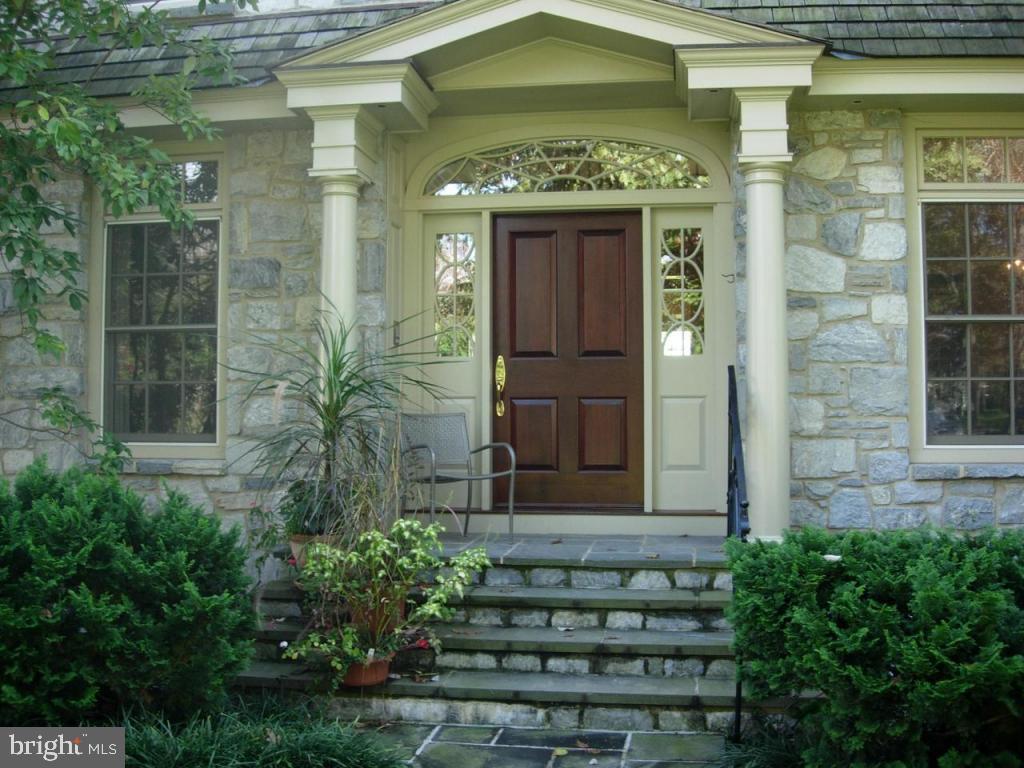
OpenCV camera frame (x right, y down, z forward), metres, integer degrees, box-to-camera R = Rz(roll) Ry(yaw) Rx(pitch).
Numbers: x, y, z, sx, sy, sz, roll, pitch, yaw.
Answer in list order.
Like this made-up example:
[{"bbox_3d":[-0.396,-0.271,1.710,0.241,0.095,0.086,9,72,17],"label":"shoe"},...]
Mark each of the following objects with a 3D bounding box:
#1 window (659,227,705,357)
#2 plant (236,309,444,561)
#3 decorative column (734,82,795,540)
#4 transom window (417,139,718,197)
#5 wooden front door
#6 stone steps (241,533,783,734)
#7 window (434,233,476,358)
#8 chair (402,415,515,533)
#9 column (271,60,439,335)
[{"bbox_3d":[1.197,-0.649,7.896,0.306,0.913,0.060,0,-2,7],"label":"window"},{"bbox_3d":[-0.978,0.360,6.369,1.040,1.518,0.950,0,-2,7],"label":"plant"},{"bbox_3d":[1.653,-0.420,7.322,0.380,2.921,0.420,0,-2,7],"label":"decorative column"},{"bbox_3d":[0.391,-1.550,8.039,2.042,0.378,0.080,0,-2,7],"label":"transom window"},{"bbox_3d":[0.396,-0.174,7.980,1.074,2.108,0.060,0,-2,7],"label":"wooden front door"},{"bbox_3d":[0.130,1.340,6.588,2.950,0.659,2.660,0,-2,7],"label":"stone steps"},{"bbox_3d":[-0.406,-0.639,8.104,0.304,0.912,0.060,0,-2,7],"label":"window"},{"bbox_3d":[-0.389,0.617,7.473,0.580,0.860,0.620,1,-3,-29],"label":"chair"},{"bbox_3d":[-1.077,-0.499,7.731,0.880,3.111,0.780,0,-2,7],"label":"column"}]

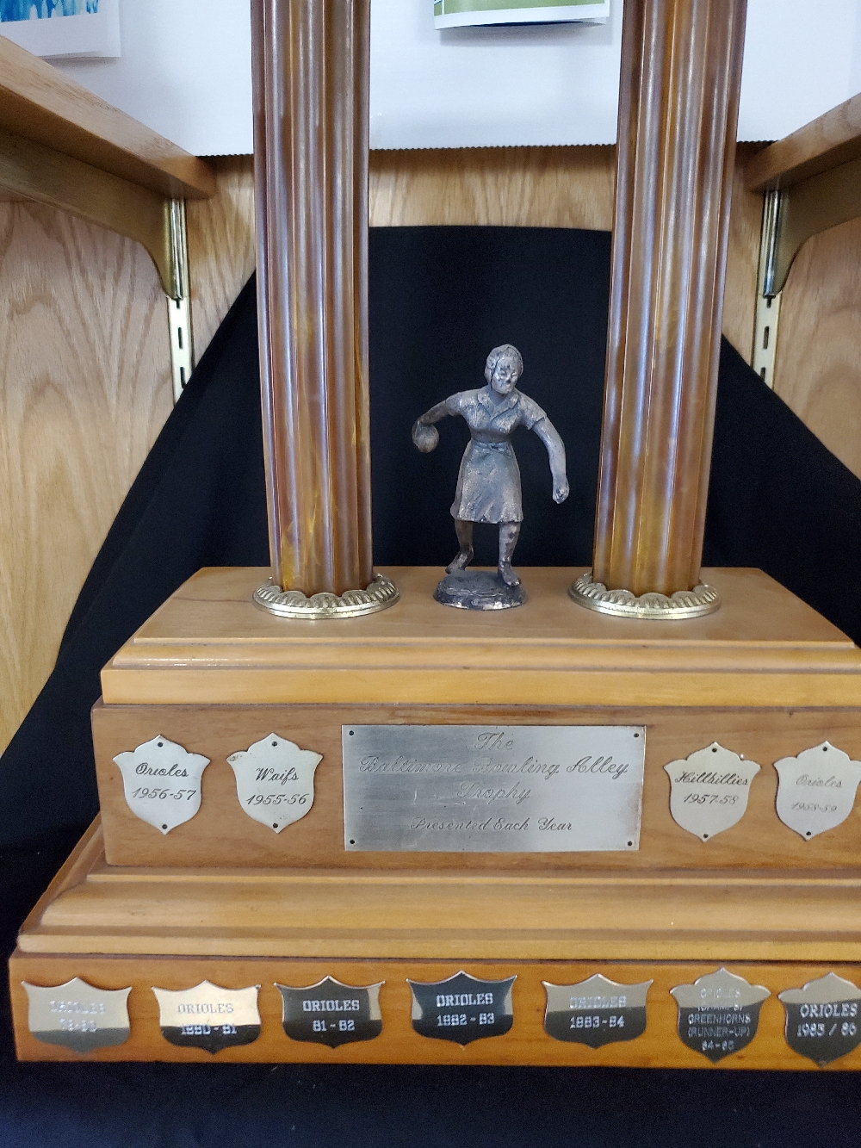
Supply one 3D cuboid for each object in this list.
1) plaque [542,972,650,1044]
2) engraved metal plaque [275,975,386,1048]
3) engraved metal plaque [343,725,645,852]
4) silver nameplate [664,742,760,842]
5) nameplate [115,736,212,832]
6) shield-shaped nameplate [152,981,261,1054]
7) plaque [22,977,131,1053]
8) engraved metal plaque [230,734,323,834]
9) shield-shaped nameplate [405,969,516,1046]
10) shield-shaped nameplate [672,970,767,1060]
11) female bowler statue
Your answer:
[{"bbox_3d":[0.066,0.174,0.342,0.043,0.035,0.002,0,14,0],"label":"plaque"},{"bbox_3d":[-0.040,0.175,0.343,0.044,0.035,0.002,0,14,0],"label":"engraved metal plaque"},{"bbox_3d":[0.026,0.088,0.352,0.123,0.057,0.002,0,14,0],"label":"engraved metal plaque"},{"bbox_3d":[0.114,0.090,0.351,0.039,0.045,0.002,0,14,0],"label":"silver nameplate"},{"bbox_3d":[-0.109,0.087,0.353,0.040,0.045,0.002,0,14,0],"label":"nameplate"},{"bbox_3d":[-0.089,0.178,0.344,0.043,0.036,0.002,0,14,0],"label":"shield-shaped nameplate"},{"bbox_3d":[-0.140,0.177,0.345,0.044,0.036,0.002,0,14,0],"label":"plaque"},{"bbox_3d":[-0.063,0.086,0.352,0.039,0.045,0.002,0,14,0],"label":"engraved metal plaque"},{"bbox_3d":[0.012,0.173,0.342,0.043,0.036,0.002,0,14,0],"label":"shield-shaped nameplate"},{"bbox_3d":[0.115,0.176,0.342,0.040,0.045,0.002,0,14,0],"label":"shield-shaped nameplate"},{"bbox_3d":[0.027,-0.045,0.399,0.068,0.118,0.054,-2,14,-9],"label":"female bowler statue"}]

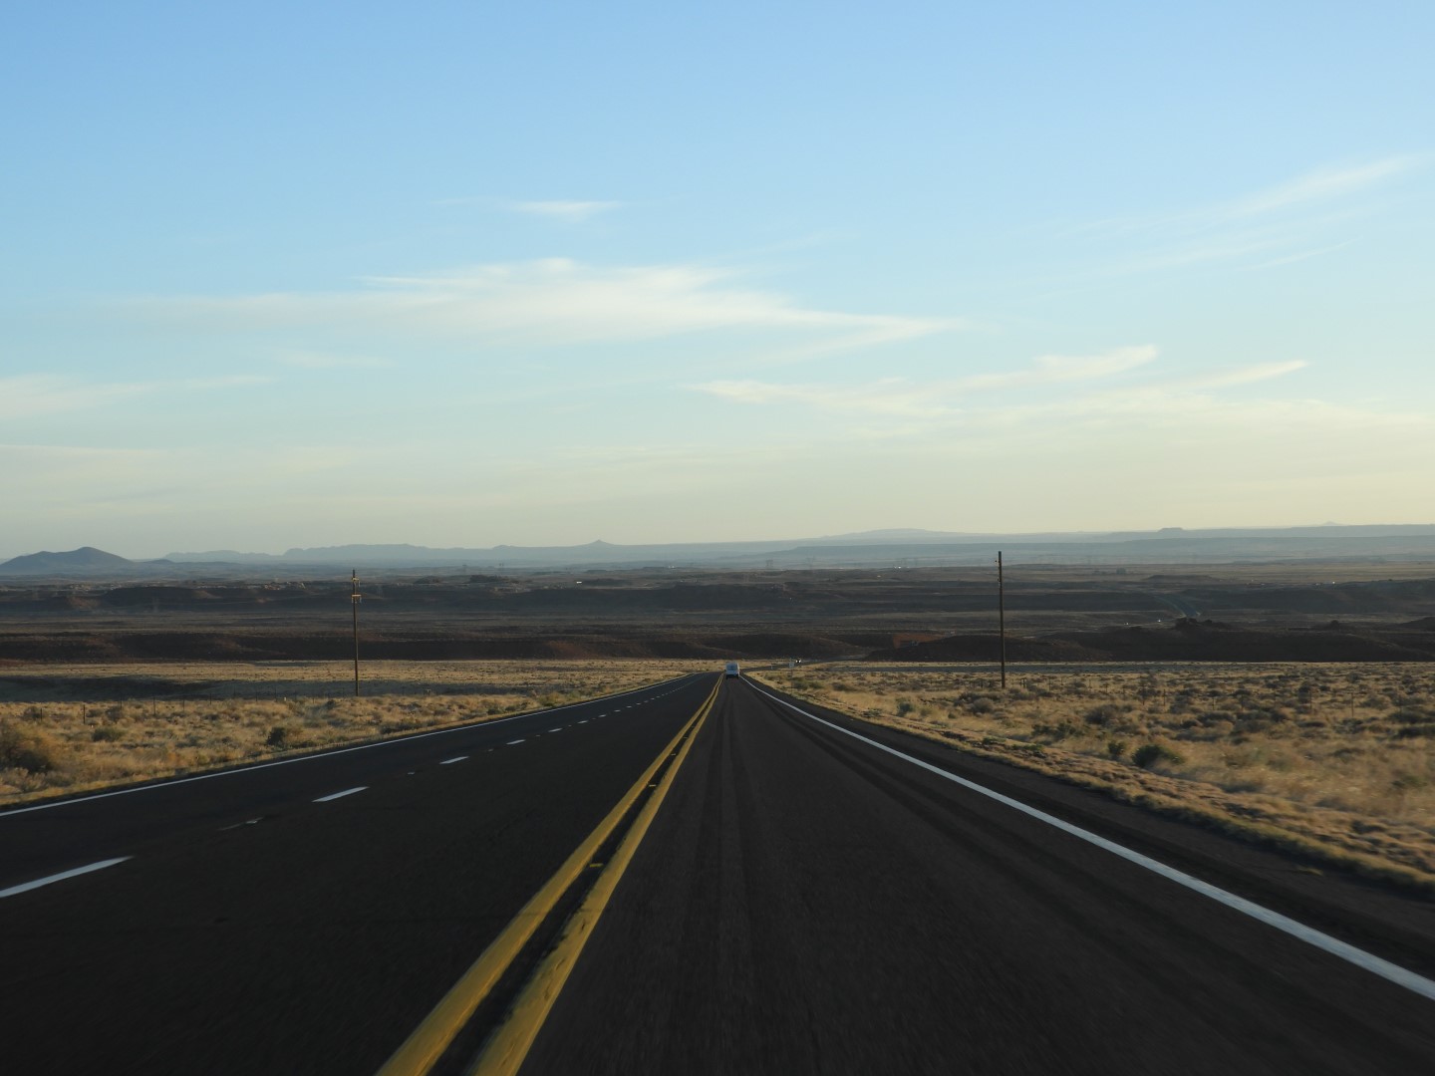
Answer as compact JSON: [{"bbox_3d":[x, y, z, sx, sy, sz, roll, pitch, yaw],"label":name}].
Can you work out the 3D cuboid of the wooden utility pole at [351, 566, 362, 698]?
[{"bbox_3d":[-31.107,8.247,214.000,1.000,11.200,0.400,-1,0,-8],"label":"wooden utility pole"}]

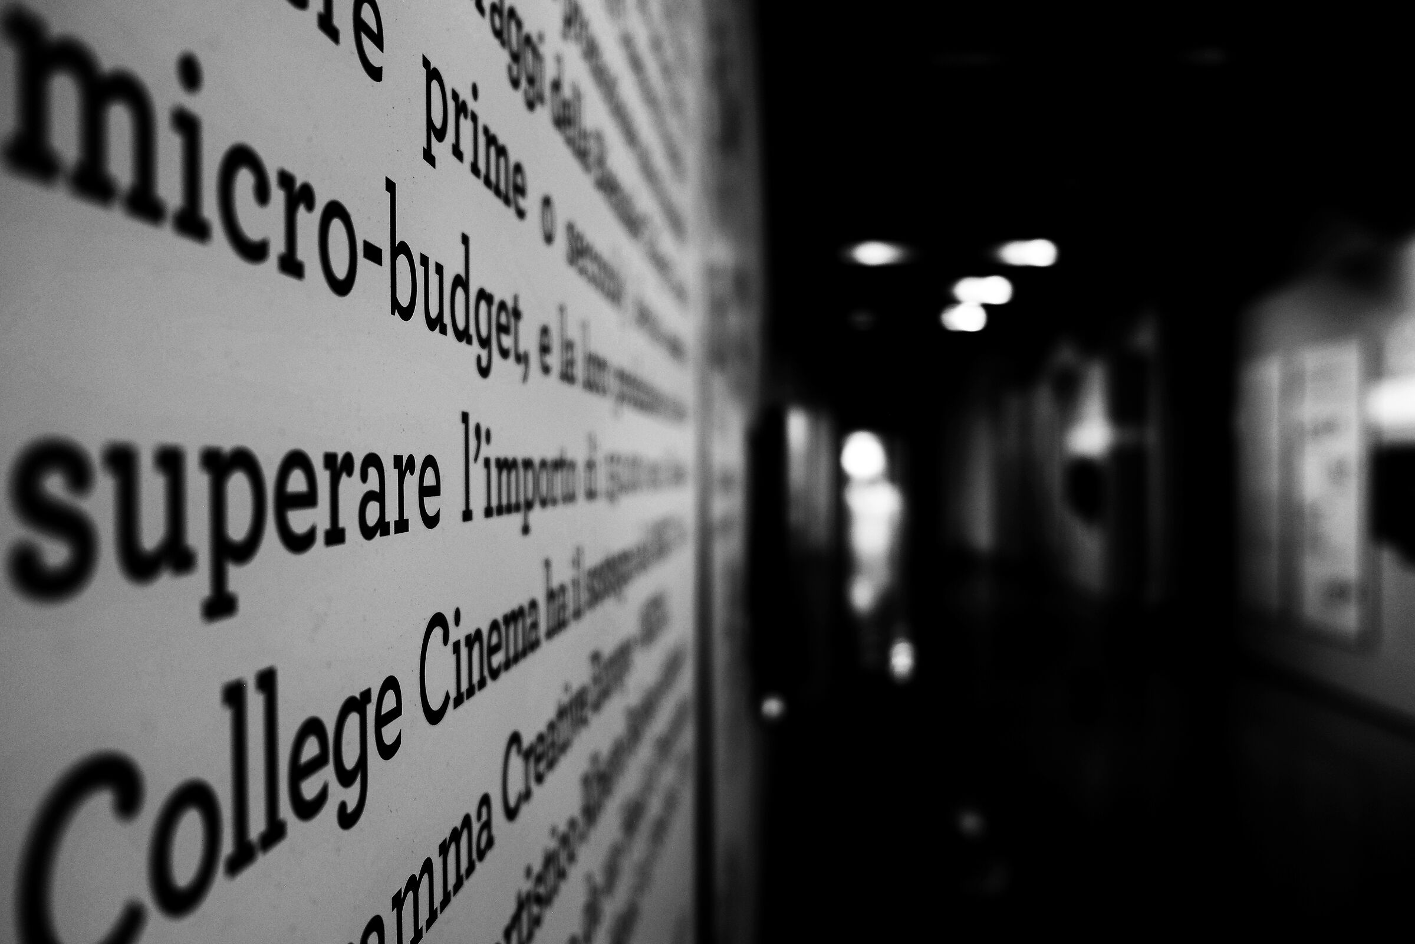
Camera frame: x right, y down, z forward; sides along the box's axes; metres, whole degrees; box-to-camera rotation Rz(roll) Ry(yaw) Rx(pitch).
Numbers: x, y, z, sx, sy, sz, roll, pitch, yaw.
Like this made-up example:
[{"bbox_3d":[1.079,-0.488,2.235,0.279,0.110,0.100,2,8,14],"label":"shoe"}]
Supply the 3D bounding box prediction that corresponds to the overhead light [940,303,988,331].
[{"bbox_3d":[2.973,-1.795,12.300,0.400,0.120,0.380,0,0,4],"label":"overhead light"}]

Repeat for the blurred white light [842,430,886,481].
[{"bbox_3d":[2.653,-0.281,18.000,0.500,0.500,0.350,0,0,4],"label":"blurred white light"}]

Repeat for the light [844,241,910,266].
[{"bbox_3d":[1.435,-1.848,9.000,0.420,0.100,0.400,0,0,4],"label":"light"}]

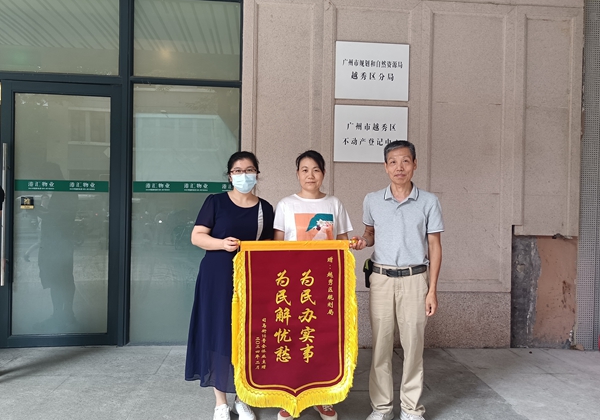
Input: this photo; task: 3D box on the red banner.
[{"bbox_3d":[-0.025,0.669,2.620,0.703,0.983,0.060,0,2,-1],"label":"red banner"}]

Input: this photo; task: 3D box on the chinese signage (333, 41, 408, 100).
[{"bbox_3d":[0.651,-1.241,4.187,0.676,0.510,0.030,1,0,-5],"label":"chinese signage"}]

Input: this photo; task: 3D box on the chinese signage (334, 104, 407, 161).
[{"bbox_3d":[0.641,-0.676,4.191,0.673,0.512,0.030,1,0,-5],"label":"chinese signage"}]

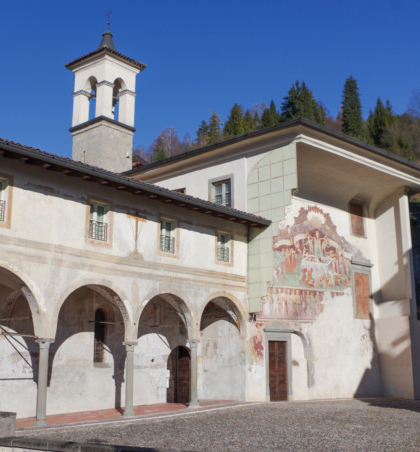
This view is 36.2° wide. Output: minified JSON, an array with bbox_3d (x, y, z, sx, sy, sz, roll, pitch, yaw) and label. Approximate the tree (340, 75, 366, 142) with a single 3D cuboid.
[{"bbox_3d":[23.666,-18.189,106.930,3.500,14.610,3.500,0,-13,0],"label":"tree"}]

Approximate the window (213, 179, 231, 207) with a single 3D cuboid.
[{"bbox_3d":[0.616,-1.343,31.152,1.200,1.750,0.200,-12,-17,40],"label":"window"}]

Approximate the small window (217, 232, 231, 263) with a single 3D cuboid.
[{"bbox_3d":[0.561,0.902,26.723,0.160,1.300,0.860,-10,-16,39],"label":"small window"}]

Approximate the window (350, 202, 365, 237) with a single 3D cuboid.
[{"bbox_3d":[7.943,-0.337,34.724,0.160,1.820,1.220,-12,-17,44],"label":"window"}]

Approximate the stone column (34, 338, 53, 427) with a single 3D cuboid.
[{"bbox_3d":[-5.349,5.018,20.590,0.380,2.710,0.380,-12,-17,40],"label":"stone column"}]

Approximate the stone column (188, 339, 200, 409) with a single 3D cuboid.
[{"bbox_3d":[-0.589,5.645,24.522,0.380,2.500,0.380,-10,-16,39],"label":"stone column"}]

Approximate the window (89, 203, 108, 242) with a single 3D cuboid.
[{"bbox_3d":[-3.773,-0.145,21.667,0.160,1.300,0.860,-10,-16,39],"label":"window"}]

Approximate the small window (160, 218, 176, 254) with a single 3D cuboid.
[{"bbox_3d":[-1.737,0.435,25.769,0.200,1.360,0.830,-12,-17,40],"label":"small window"}]

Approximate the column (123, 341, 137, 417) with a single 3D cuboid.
[{"bbox_3d":[-2.912,5.559,23.312,0.370,2.610,0.370,-12,-17,40],"label":"column"}]

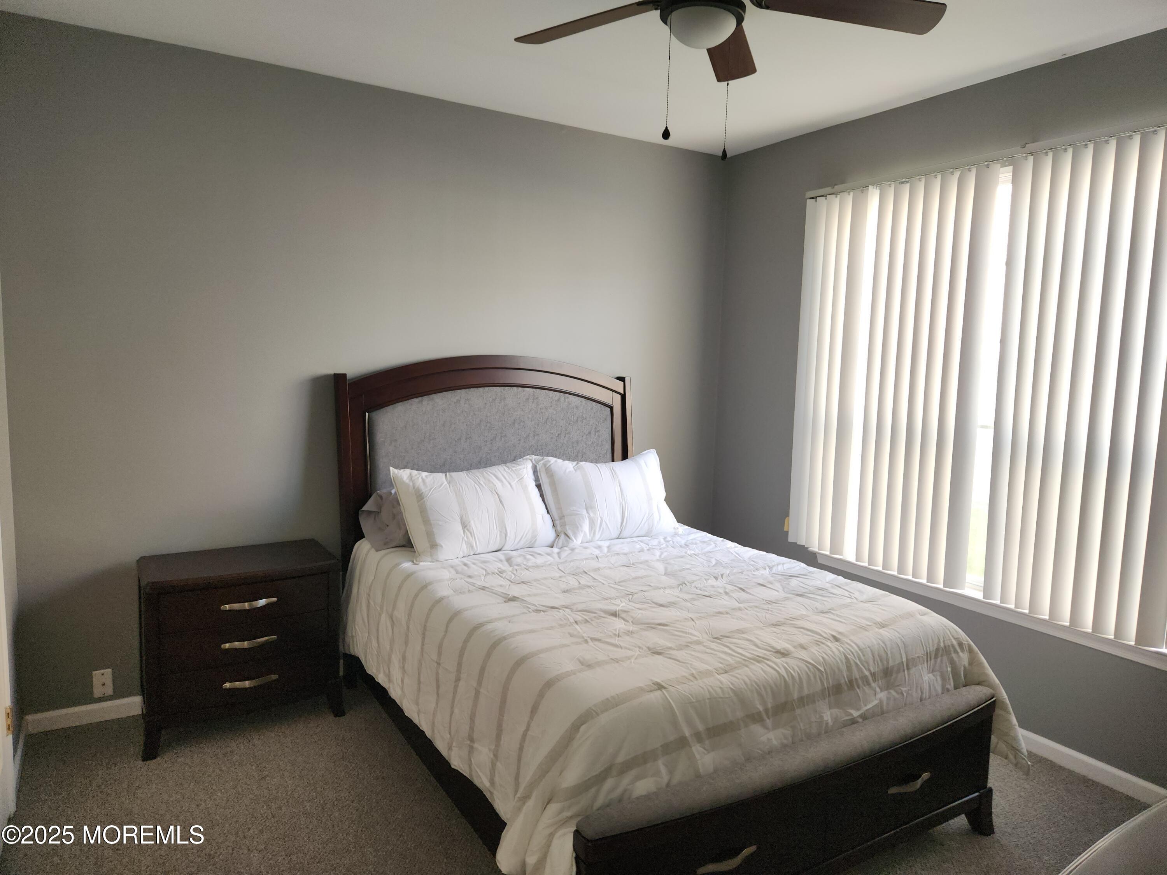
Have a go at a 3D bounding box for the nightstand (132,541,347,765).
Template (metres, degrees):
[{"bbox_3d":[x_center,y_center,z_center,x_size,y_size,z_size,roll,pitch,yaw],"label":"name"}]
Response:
[{"bbox_3d":[-1.440,0.850,3.265,0.748,0.682,0.426,-2,7,-31],"label":"nightstand"}]

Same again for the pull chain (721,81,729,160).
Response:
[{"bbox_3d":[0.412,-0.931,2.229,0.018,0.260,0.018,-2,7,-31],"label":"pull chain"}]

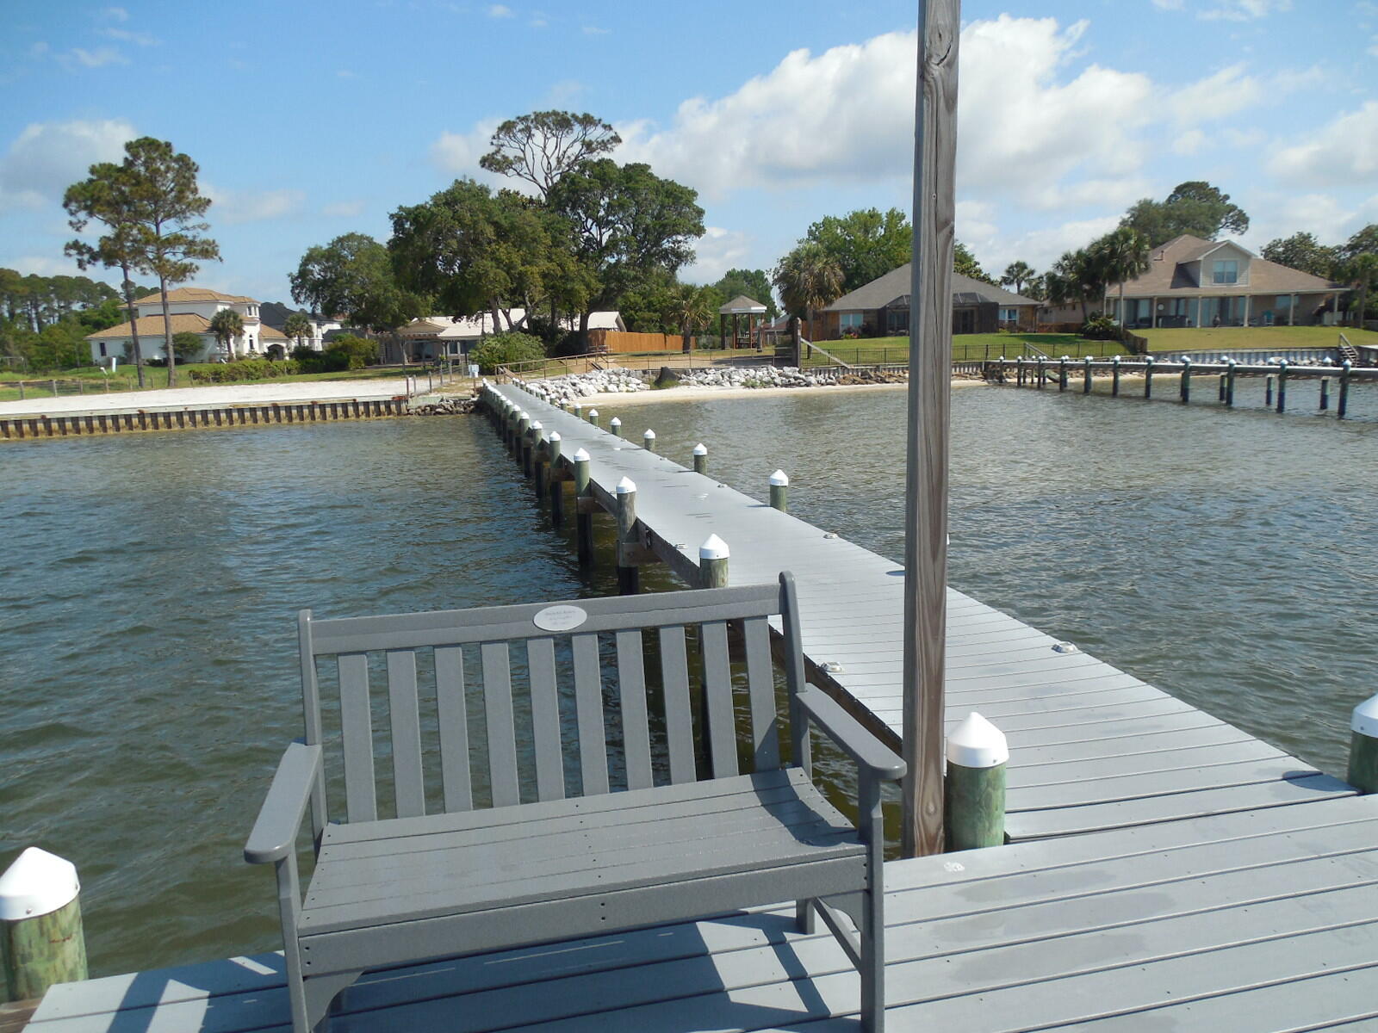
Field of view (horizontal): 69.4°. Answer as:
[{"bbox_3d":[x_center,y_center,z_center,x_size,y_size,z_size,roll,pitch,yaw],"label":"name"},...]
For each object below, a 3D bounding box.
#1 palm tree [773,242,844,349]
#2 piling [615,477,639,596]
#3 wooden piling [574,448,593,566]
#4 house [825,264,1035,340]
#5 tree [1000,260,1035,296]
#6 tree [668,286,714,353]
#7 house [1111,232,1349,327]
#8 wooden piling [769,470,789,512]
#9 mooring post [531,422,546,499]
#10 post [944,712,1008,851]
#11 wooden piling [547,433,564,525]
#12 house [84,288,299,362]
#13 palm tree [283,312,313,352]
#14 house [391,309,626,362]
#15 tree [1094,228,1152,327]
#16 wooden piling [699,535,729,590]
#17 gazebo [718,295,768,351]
[{"bbox_3d":[7.925,-14.494,66.000,4.500,7.393,4.500,-1,9,0],"label":"palm tree"},{"bbox_3d":[-0.551,0.352,8.922,0.177,1.420,0.177,-3,9,-13],"label":"piling"},{"bbox_3d":[-1.256,-0.103,11.855,0.177,1.420,0.177,-3,9,-13],"label":"wooden piling"},{"bbox_3d":[23.906,-21.362,98.000,19.500,7.100,14.500,2,9,14],"label":"house"},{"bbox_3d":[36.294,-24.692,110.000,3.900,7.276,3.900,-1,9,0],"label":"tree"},{"bbox_3d":[0.143,-13.091,66.000,3.200,4.533,3.200,-1,9,0],"label":"tree"},{"bbox_3d":[44.750,-20.673,87.666,19.400,8.050,14.000,0,10,9],"label":"house"},{"bbox_3d":[0.845,0.261,9.313,0.177,1.400,0.177,-3,9,-13],"label":"wooden piling"},{"bbox_3d":[-2.668,-1.005,17.719,0.177,1.380,0.177,-3,9,-13],"label":"mooring post"},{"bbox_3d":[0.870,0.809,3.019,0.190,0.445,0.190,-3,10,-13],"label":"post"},{"bbox_3d":[-1.989,-0.571,15.062,0.190,1.433,0.190,-3,10,-13],"label":"wooden piling"},{"bbox_3d":[-55.125,-20.930,109.000,17.000,8.300,12.500,5,11,32],"label":"house"},{"bbox_3d":[-43.588,-20.263,111.000,3.200,4.920,3.200,-4,10,-21],"label":"palm tree"},{"bbox_3d":[-18.084,-18.686,101.655,22.800,5.400,12.000,-1,9,-1],"label":"house"},{"bbox_3d":[34.355,-18.951,79.000,4.400,7.712,4.400,-1,9,0],"label":"tree"},{"bbox_3d":[0.158,0.807,5.989,0.177,1.420,0.177,-3,9,-13],"label":"wooden piling"},{"bbox_3d":[3.769,-13.398,69.000,3.400,3.754,3.400,-1,9,0],"label":"gazebo"}]

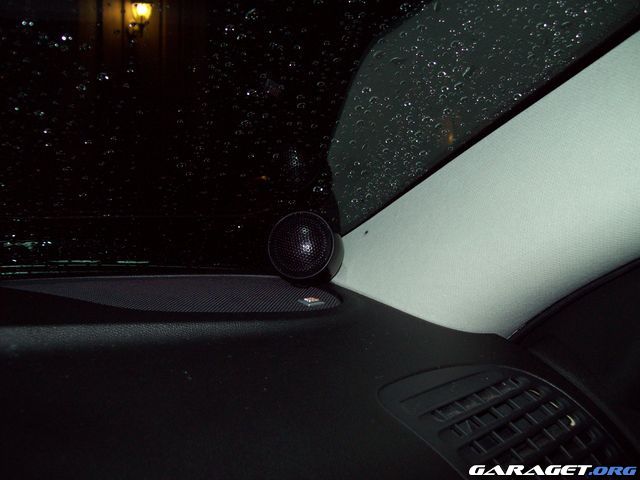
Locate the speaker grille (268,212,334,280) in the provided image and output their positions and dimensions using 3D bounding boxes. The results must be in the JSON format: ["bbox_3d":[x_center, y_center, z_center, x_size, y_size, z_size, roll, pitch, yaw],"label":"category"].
[{"bbox_3d":[-0.014,0.004,0.517,0.052,0.052,0.007,2,-11,13],"label":"speaker grille"}]

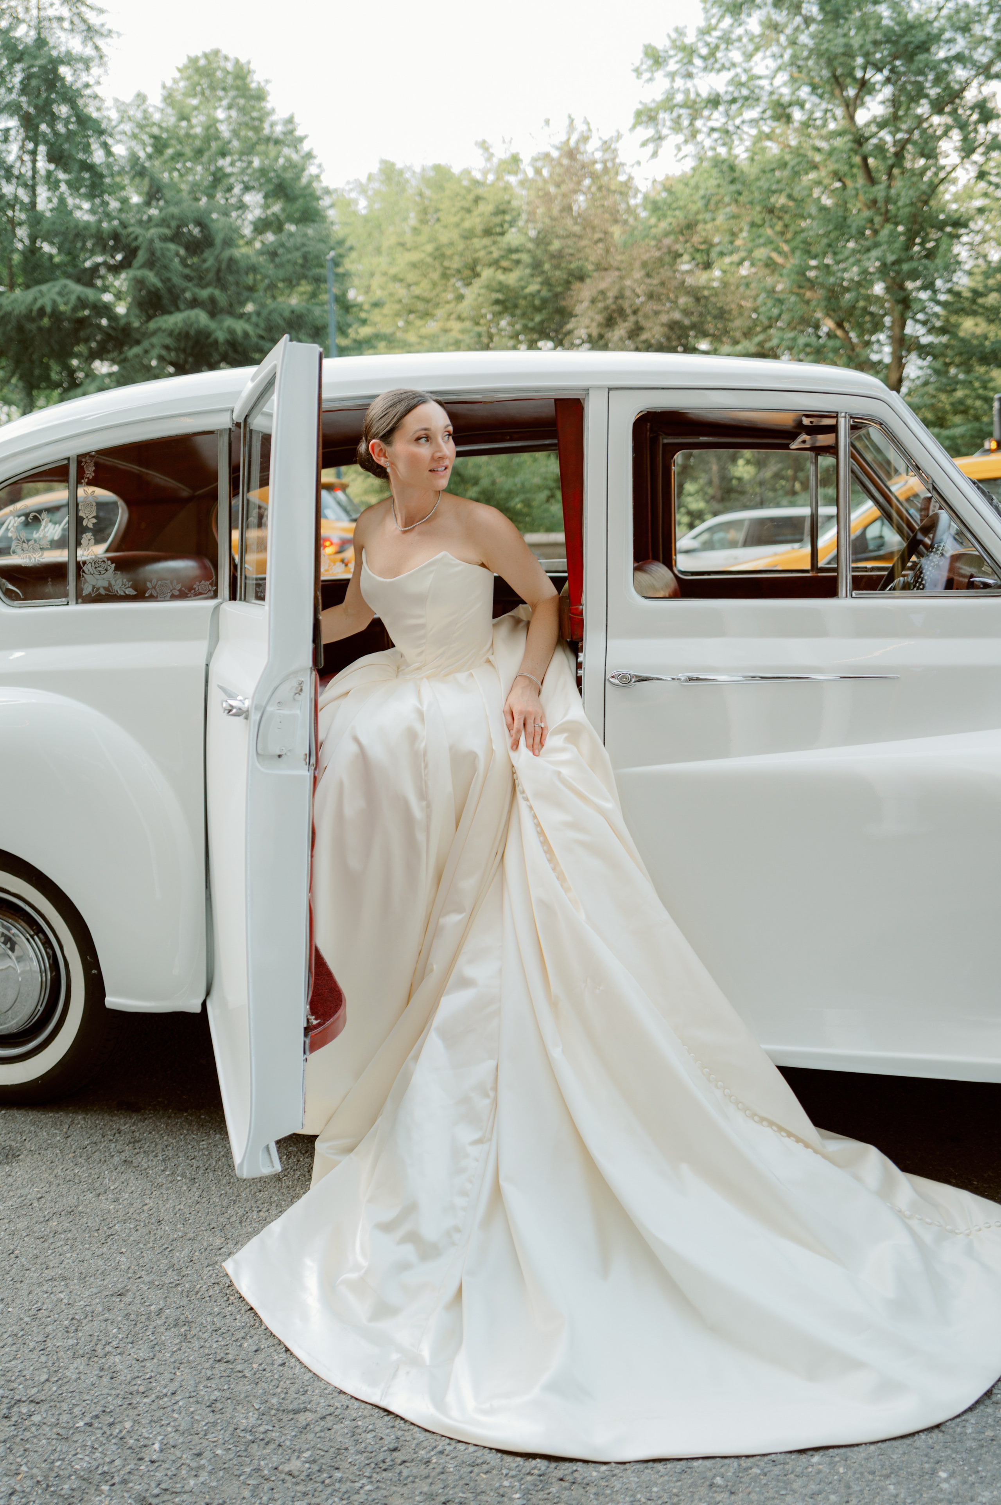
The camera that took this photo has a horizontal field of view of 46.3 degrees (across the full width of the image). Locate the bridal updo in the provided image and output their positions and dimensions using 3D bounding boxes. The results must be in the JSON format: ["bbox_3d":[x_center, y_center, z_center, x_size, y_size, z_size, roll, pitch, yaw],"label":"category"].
[{"bbox_3d":[-0.201,-0.652,2.400,0.185,0.180,0.155,3,14,40],"label":"bridal updo"}]

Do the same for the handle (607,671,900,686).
[{"bbox_3d":[0.505,-0.149,2.372,0.582,0.034,0.040,1,11,12],"label":"handle"}]

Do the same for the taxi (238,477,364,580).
[{"bbox_3d":[-3.477,-1.513,10.572,4.600,1.720,1.850,1,11,12],"label":"taxi"}]

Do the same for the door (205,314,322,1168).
[{"bbox_3d":[-0.468,0.005,2.327,0.180,1.420,0.790,-3,11,-18],"label":"door"}]

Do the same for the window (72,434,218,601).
[{"bbox_3d":[-0.806,-0.533,2.671,0.357,0.377,0.030,1,4,12],"label":"window"}]

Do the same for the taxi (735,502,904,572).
[{"bbox_3d":[3.176,-0.912,7.279,4.700,1.750,1.850,1,11,12],"label":"taxi"}]

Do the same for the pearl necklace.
[{"bbox_3d":[-0.175,-0.509,2.430,0.125,0.100,0.130,3,12,20],"label":"pearl necklace"}]

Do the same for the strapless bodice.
[{"bbox_3d":[-0.152,-0.293,2.460,0.295,0.265,0.210,-2,12,25],"label":"strapless bodice"}]

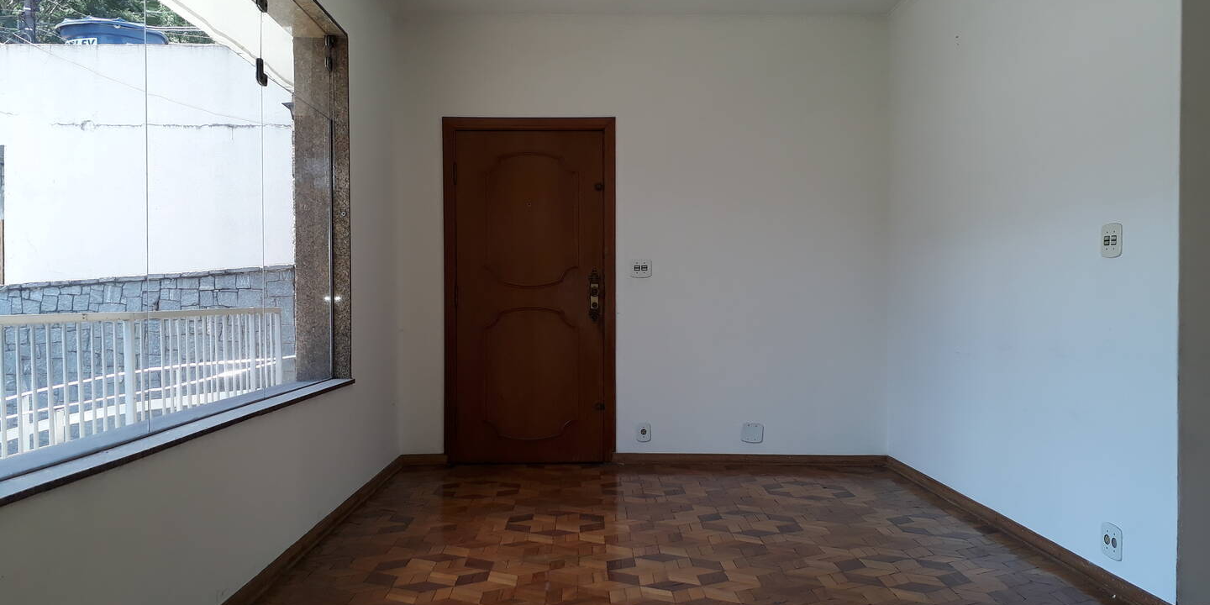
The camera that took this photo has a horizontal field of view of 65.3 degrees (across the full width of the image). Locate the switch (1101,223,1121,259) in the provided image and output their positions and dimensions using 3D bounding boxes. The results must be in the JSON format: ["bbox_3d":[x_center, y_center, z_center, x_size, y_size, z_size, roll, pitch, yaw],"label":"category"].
[{"bbox_3d":[1.801,-0.218,3.354,0.012,0.121,0.132,0,0,-1],"label":"switch"}]

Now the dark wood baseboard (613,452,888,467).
[{"bbox_3d":[0.904,0.975,5.840,1.700,0.076,0.022,0,0,-1],"label":"dark wood baseboard"}]

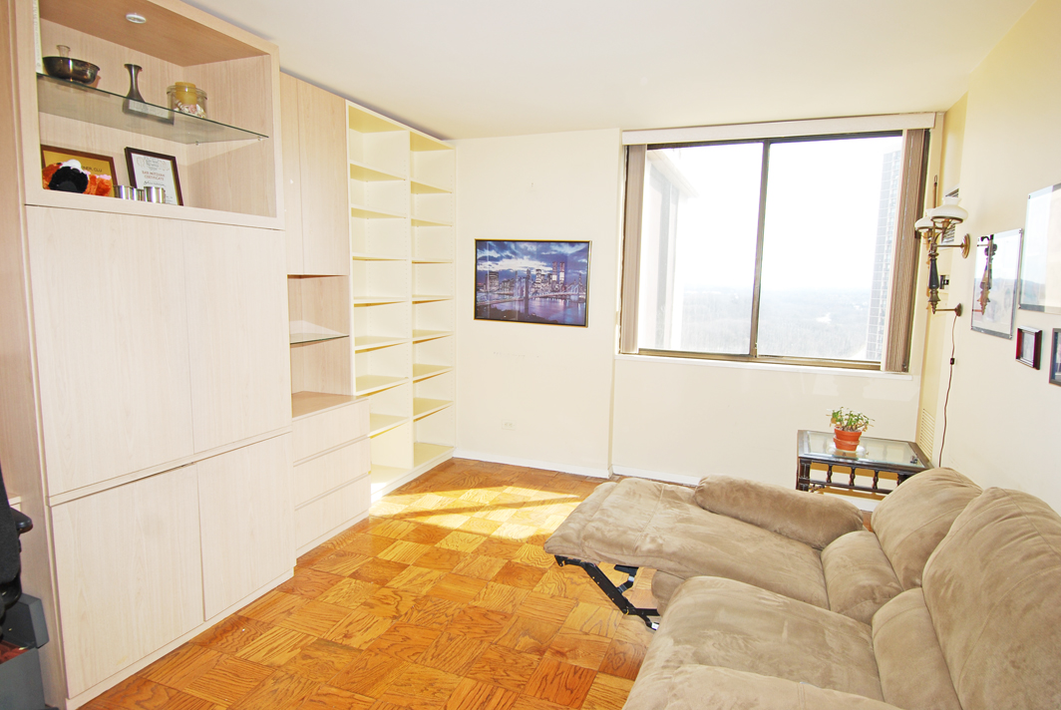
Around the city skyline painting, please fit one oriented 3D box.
[{"bbox_3d":[-0.009,-0.536,4.136,0.917,0.613,0.030,4,7,21],"label":"city skyline painting"}]

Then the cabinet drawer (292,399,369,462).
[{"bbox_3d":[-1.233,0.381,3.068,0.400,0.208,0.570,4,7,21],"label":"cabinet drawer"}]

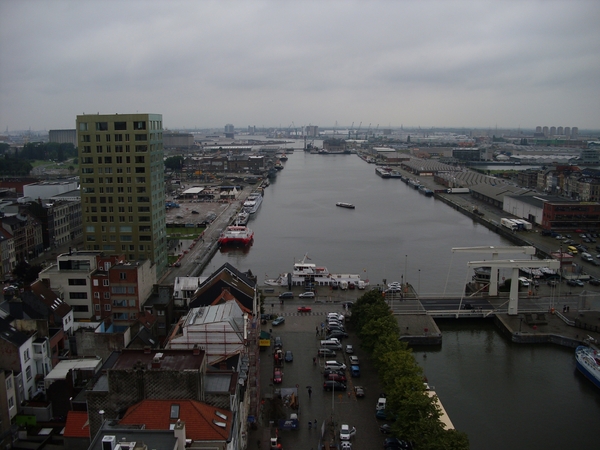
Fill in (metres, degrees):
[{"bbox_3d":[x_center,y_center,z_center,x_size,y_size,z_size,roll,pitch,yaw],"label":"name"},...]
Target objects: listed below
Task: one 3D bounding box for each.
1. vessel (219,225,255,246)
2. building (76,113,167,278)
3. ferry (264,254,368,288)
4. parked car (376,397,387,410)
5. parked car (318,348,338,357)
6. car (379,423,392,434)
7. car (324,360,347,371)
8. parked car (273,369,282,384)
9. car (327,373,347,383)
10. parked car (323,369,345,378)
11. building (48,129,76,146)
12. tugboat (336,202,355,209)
[{"bbox_3d":[-29.600,3.732,297.297,13.600,8.400,30.000,0,9,0],"label":"vessel"},{"bbox_3d":[-60.900,-9.964,217.444,23.800,55.200,18.200,0,9,0],"label":"building"},{"bbox_3d":[5.600,15.602,208.255,34.500,11.600,7.200,0,9,0],"label":"ferry"},{"bbox_3d":[15.050,33.303,116.295,1.720,1.600,4.100,1,9,8],"label":"parked car"},{"bbox_3d":[6.200,29.091,142.964,4.100,1.520,1.750,0,9,3],"label":"parked car"},{"bbox_3d":[15.958,34.712,106.242,4.100,1.450,1.720,4,10,22],"label":"car"},{"bbox_3d":[7.743,30.202,134.411,4.560,1.620,1.800,0,9,0],"label":"car"},{"bbox_3d":[-4.500,31.353,128.844,1.720,1.500,4.400,0,9,-3],"label":"parked car"},{"bbox_3d":[7.670,31.182,128.686,3.810,1.460,1.700,0,9,0],"label":"car"},{"bbox_3d":[7.271,30.788,131.130,4.390,1.480,1.750,0,9,0],"label":"parked car"},{"bbox_3d":[-469.756,-167.121,1254.259,60.000,44.000,32.000,0,9,0],"label":"building"},{"bbox_3d":[30.600,-12.833,415.159,4.100,3.100,15.000,-8,12,-39],"label":"tugboat"}]

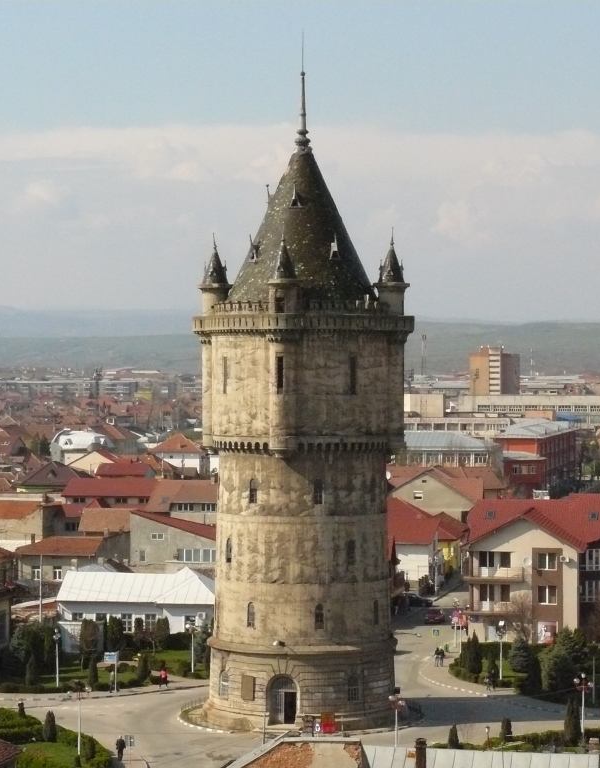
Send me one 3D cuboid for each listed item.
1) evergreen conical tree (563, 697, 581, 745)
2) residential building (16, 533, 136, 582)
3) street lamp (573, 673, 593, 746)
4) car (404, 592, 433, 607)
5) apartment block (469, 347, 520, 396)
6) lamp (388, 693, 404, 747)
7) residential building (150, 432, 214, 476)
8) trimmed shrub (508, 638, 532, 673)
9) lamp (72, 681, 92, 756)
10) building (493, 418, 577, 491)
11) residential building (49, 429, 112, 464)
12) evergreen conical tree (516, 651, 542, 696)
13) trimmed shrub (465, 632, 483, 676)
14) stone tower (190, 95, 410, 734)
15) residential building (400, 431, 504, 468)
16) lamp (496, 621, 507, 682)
[{"bbox_3d":[18.707,23.238,154.337,1.300,3.300,1.300,0,1,0],"label":"evergreen conical tree"},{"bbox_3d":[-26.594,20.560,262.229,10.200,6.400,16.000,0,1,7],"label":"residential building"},{"bbox_3d":[19.436,22.340,154.127,1.350,5.100,1.200,0,1,0],"label":"street lamp"},{"bbox_3d":[12.350,23.231,243.556,4.300,1.450,1.750,0,1,10],"label":"car"},{"bbox_3d":[89.343,-0.516,1030.051,17.500,32.500,17.500,1,1,40],"label":"apartment block"},{"bbox_3d":[6.353,22.335,148.000,1.100,4.500,1.000,0,1,0],"label":"lamp"},{"bbox_3d":[-26.044,16.038,503.135,10.500,10.300,10.500,0,1,12],"label":"residential building"},{"bbox_3d":[18.715,22.977,191.254,2.000,3.050,2.000,0,1,0],"label":"trimmed shrub"},{"bbox_3d":[-14.683,22.358,150.050,1.350,5.150,1.200,0,1,0],"label":"lamp"},{"bbox_3d":[49.198,14.762,469.329,11.500,13.500,50.000,0,1,13],"label":"building"},{"bbox_3d":[-52.257,16.029,530.231,13.000,9.800,11.000,0,1,-18],"label":"residential building"},{"bbox_3d":[17.892,22.524,175.272,2.000,3.600,2.000,0,1,0],"label":"evergreen conical tree"},{"bbox_3d":[14.500,22.508,187.350,1.400,3.400,1.400,0,1,0],"label":"trimmed shrub"},{"bbox_3d":[0.227,0.923,170.019,16.600,47.600,16.600,0,1,0],"label":"stone tower"},{"bbox_3d":[29.423,15.911,479.871,25.000,11.000,14.000,0,1,11],"label":"residential building"},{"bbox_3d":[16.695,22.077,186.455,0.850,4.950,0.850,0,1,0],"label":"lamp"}]

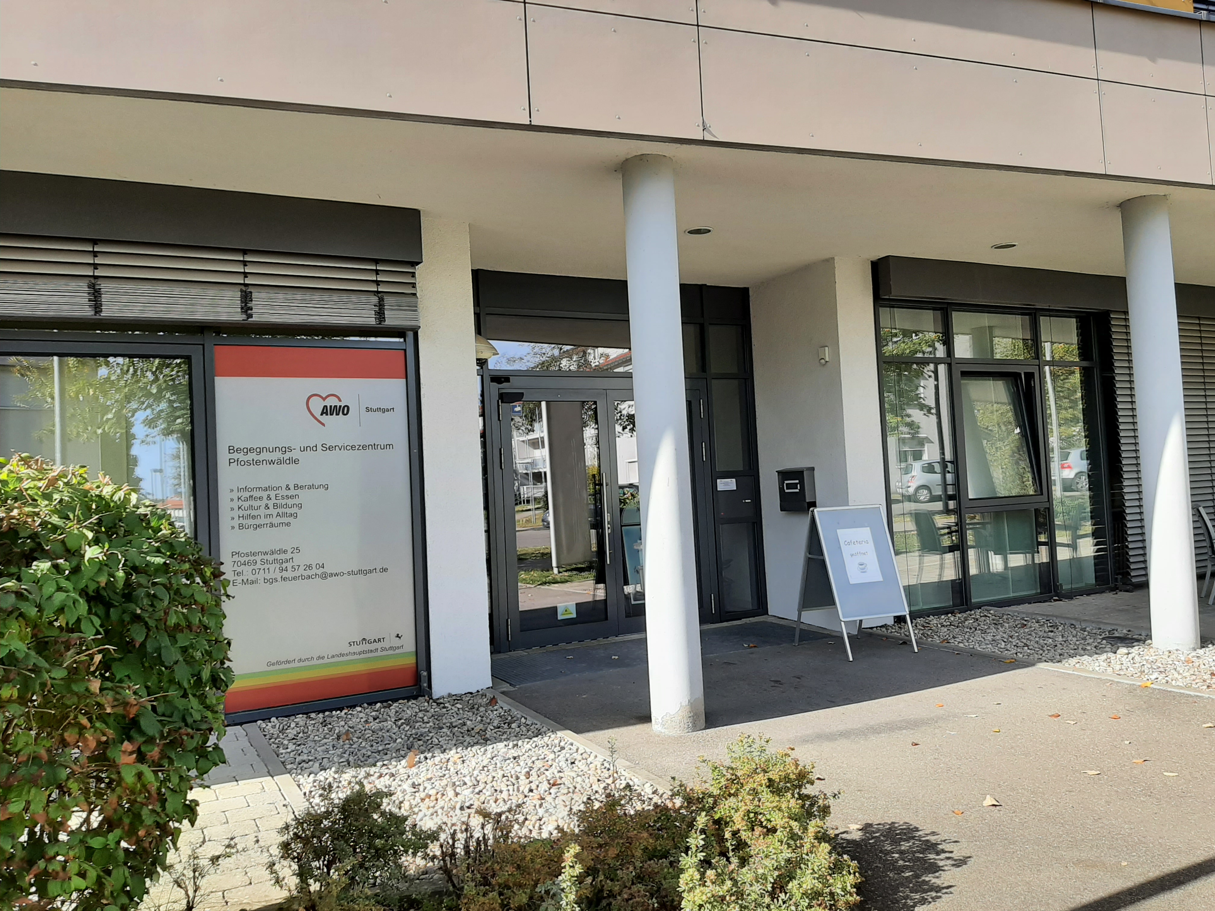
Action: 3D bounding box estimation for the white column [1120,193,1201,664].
[{"bbox_3d":[4.048,-0.230,6.681,0.300,3.279,0.300,-2,-2,-28],"label":"white column"}]

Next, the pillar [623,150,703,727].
[{"bbox_3d":[0.323,-0.082,5.323,0.300,3.294,0.300,-3,-2,0],"label":"pillar"}]

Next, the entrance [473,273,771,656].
[{"bbox_3d":[0.120,0.001,8.362,3.080,3.248,0.250,-2,-2,-28],"label":"entrance"}]

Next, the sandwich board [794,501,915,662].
[{"bbox_3d":[1.919,0.961,7.145,0.620,1.115,0.730,-2,-2,-20],"label":"sandwich board"}]

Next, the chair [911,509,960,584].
[{"bbox_3d":[3.839,1.054,10.500,0.560,0.860,0.520,-1,-2,-40],"label":"chair"}]

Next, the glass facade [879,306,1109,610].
[{"bbox_3d":[4.076,0.008,9.306,3.299,2.922,0.150,-2,-2,-28],"label":"glass facade"}]

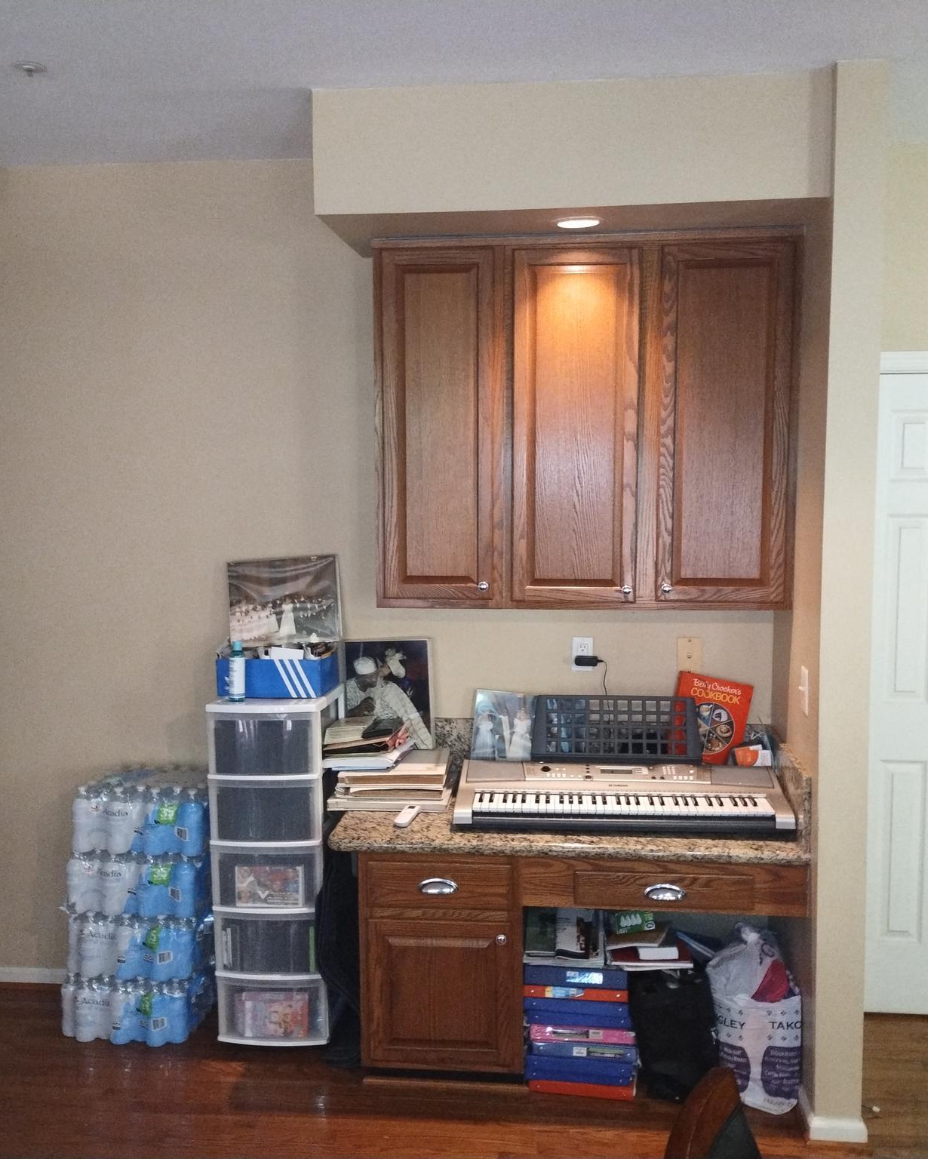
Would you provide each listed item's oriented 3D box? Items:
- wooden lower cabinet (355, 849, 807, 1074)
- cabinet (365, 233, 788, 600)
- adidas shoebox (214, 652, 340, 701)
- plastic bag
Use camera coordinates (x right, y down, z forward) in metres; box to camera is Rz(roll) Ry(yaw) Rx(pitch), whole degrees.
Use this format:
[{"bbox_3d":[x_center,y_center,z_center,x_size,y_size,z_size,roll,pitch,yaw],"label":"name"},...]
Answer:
[{"bbox_3d":[0.337,1.058,3.361,1.217,0.660,0.625,0,5,5],"label":"wooden lower cabinet"},{"bbox_3d":[0.352,-0.460,3.385,1.204,1.077,0.327,0,5,5],"label":"cabinet"},{"bbox_3d":[-0.591,0.301,3.568,0.330,0.114,0.222,0,5,8],"label":"adidas shoebox"},{"bbox_3d":[0.806,1.197,3.144,0.260,0.495,0.255,0,5,5],"label":"plastic bag"}]

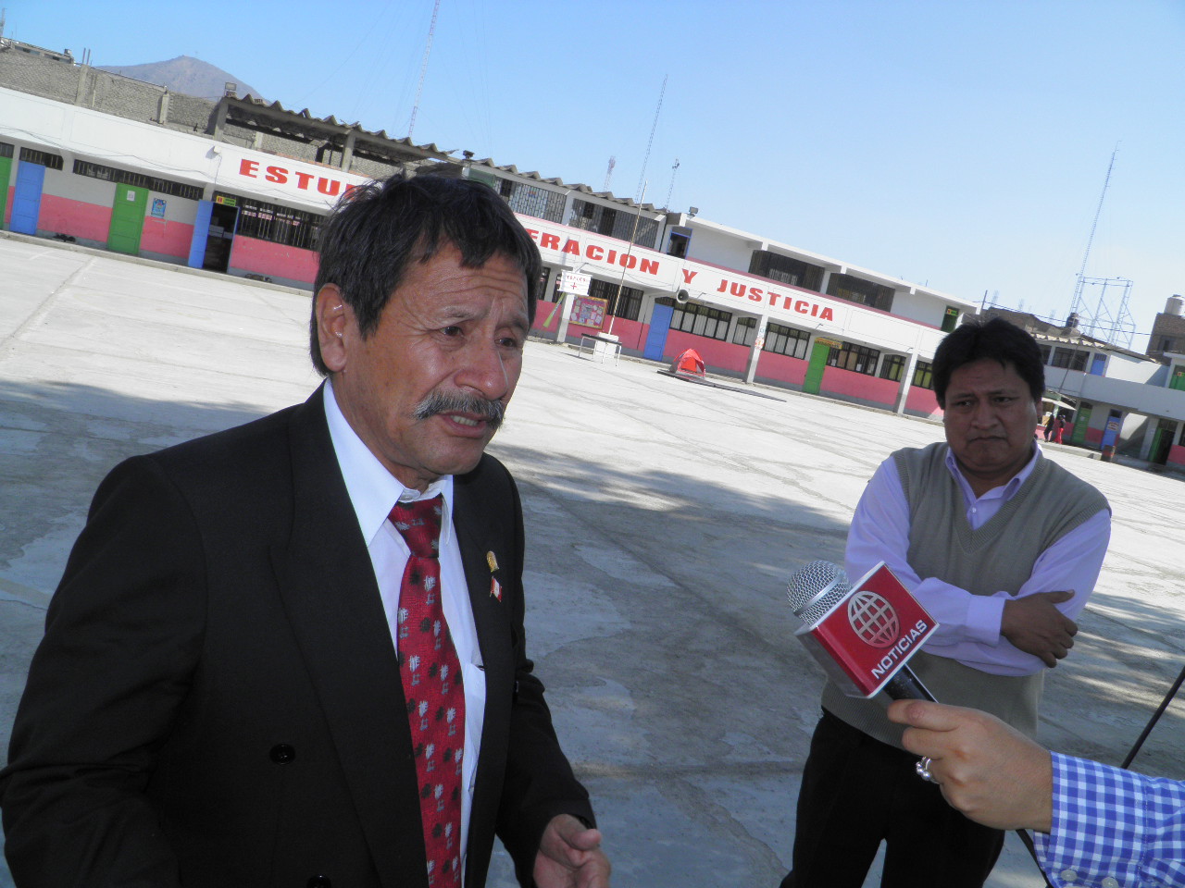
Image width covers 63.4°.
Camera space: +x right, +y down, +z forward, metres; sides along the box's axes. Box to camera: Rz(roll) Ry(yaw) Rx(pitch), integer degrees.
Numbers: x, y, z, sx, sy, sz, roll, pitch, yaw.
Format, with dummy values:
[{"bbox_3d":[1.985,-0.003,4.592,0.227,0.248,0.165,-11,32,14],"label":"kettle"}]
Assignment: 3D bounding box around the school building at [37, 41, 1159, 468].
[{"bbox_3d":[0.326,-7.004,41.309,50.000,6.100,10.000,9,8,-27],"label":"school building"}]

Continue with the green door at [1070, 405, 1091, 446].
[{"bbox_3d":[28.743,-1.055,56.300,0.080,2.130,0.900,8,8,-29],"label":"green door"}]

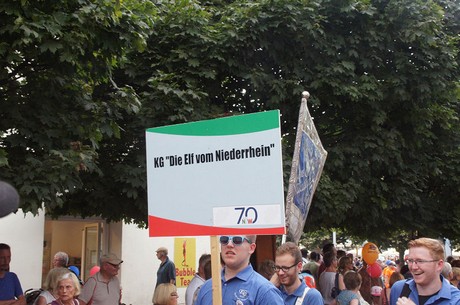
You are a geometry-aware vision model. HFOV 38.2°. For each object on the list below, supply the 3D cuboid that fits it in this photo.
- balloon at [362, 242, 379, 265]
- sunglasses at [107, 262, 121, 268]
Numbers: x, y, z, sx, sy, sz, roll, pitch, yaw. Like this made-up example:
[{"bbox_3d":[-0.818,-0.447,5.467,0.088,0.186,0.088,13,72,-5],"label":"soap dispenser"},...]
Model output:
[{"bbox_3d":[2.123,1.530,10.000,0.247,0.335,0.247,0,-10,-3],"label":"balloon"},{"bbox_3d":[-1.268,1.229,7.200,0.145,0.045,0.145,11,-2,31],"label":"sunglasses"}]

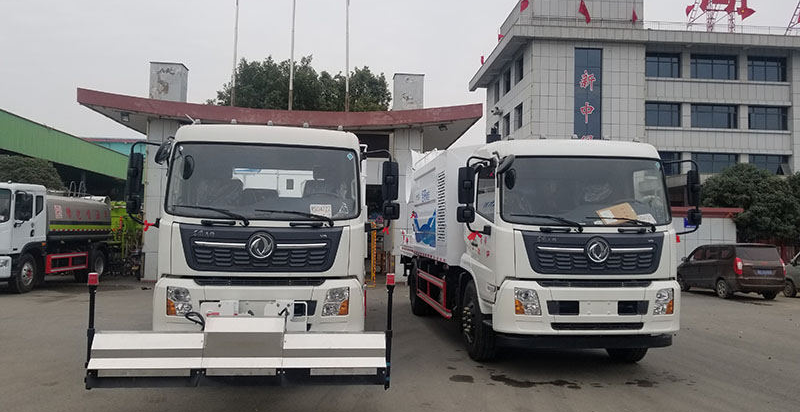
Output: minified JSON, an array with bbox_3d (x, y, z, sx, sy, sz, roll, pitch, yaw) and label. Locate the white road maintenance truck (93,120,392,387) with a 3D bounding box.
[{"bbox_3d":[-1.892,0.665,10.088,2.900,3.100,9.000,1,-3,-5],"label":"white road maintenance truck"}]

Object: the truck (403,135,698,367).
[{"bbox_3d":[1.841,0.792,11.634,2.700,3.120,8.700,1,-3,-7],"label":"truck"}]

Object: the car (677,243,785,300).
[{"bbox_3d":[10.558,2.086,20.041,1.680,1.700,4.350,1,-3,-8],"label":"car"}]

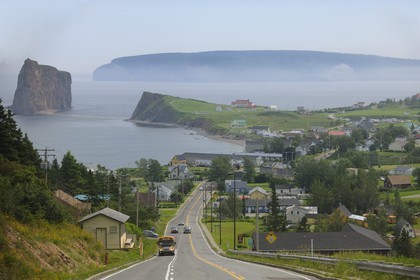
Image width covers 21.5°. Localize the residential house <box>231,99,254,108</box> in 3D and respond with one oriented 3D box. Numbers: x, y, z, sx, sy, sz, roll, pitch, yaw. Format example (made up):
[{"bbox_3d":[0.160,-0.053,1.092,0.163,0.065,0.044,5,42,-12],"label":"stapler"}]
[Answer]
[{"bbox_3d":[36.925,-40.505,1240.000,25.500,9.800,13.000,0,4,0],"label":"residential house"}]

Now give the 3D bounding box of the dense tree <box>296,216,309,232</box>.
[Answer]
[{"bbox_3d":[28.630,26.092,343.000,3.600,5.000,3.600,0,4,0],"label":"dense tree"}]

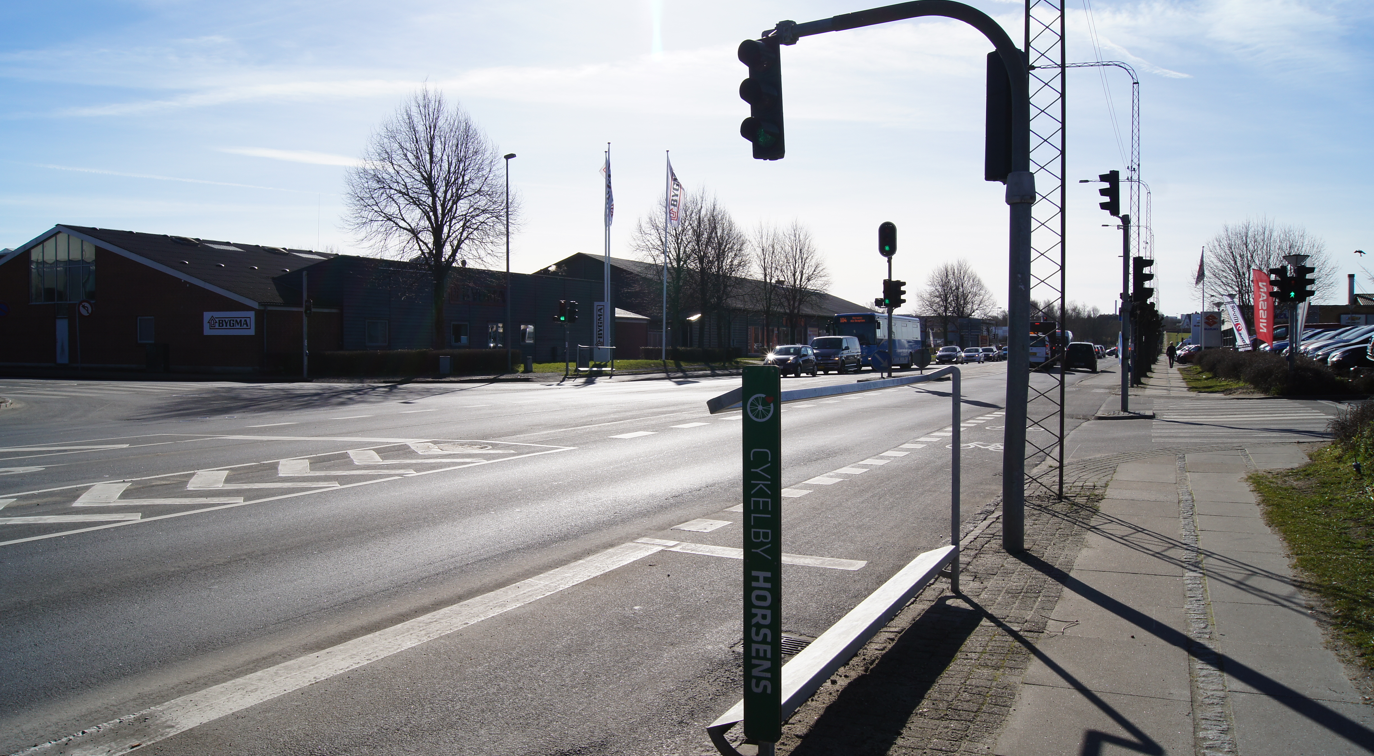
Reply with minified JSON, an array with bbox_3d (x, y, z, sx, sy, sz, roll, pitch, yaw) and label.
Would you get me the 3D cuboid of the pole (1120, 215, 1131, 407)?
[{"bbox_3d":[9.029,-1.326,21.200,0.180,4.060,0.180,1,2,25],"label":"pole"}]

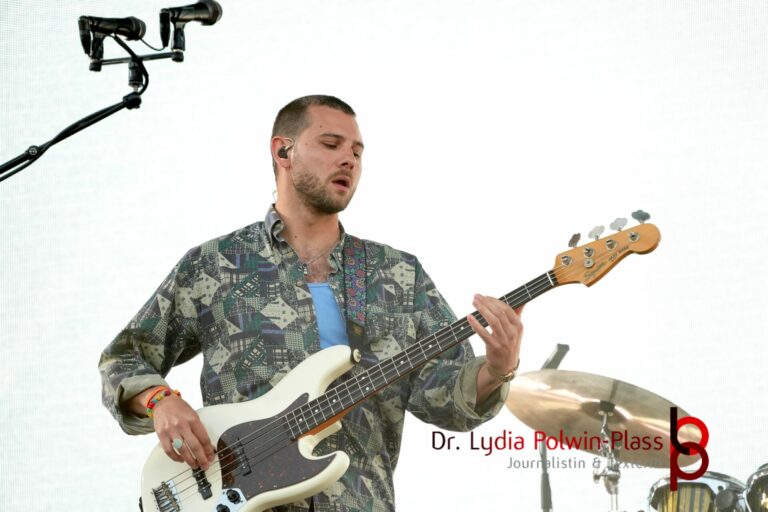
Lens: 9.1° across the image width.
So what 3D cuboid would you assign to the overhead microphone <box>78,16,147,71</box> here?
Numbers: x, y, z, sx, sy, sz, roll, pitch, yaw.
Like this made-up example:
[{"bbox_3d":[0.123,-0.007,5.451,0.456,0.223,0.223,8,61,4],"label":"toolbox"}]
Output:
[{"bbox_3d":[-0.552,-0.429,9.750,0.180,0.114,0.054,-8,12,-44],"label":"overhead microphone"}]

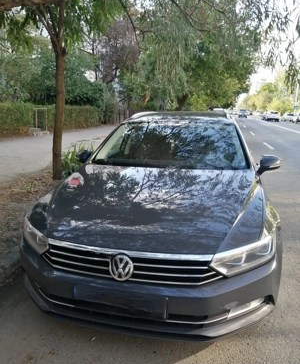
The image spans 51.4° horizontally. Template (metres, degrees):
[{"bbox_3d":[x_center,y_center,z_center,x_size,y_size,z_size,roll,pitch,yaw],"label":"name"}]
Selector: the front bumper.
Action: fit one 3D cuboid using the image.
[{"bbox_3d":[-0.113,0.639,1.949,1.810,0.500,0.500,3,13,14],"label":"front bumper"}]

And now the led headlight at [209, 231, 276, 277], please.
[{"bbox_3d":[0.540,0.415,1.792,0.370,0.190,0.390,3,13,14],"label":"led headlight"}]

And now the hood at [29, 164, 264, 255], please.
[{"bbox_3d":[-0.004,0.121,2.292,1.560,0.280,1.220,3,13,14],"label":"hood"}]

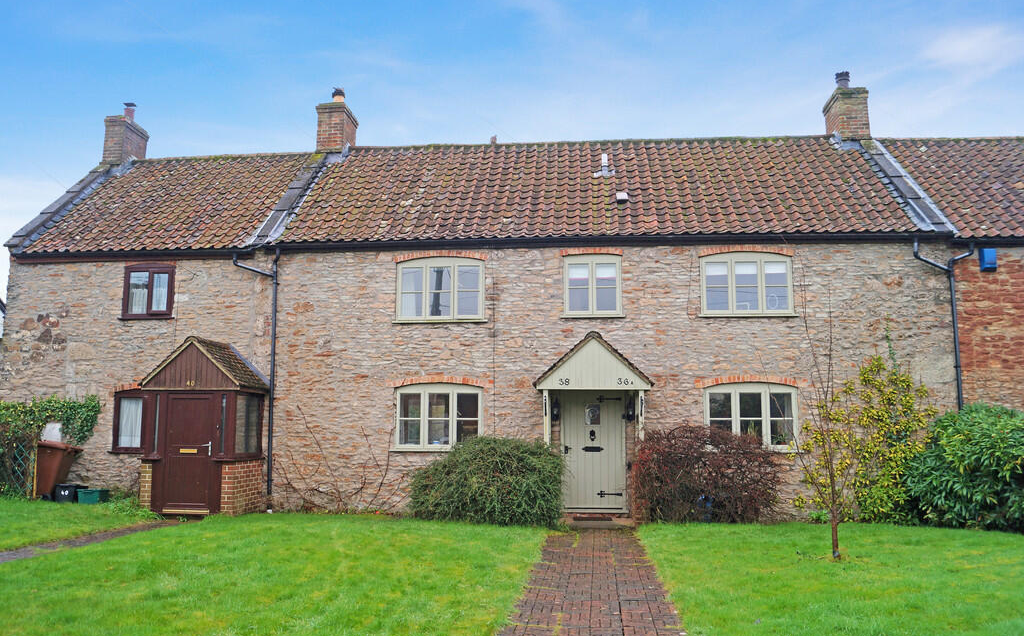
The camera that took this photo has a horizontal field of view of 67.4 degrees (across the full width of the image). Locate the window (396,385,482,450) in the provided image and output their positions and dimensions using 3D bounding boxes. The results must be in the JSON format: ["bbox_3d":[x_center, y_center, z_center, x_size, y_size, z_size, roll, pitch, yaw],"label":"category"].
[{"bbox_3d":[-1.235,1.655,12.777,1.459,1.090,0.120,-1,-7,3],"label":"window"}]

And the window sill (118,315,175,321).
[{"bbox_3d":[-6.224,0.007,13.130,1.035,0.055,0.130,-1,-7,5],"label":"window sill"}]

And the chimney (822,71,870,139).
[{"bbox_3d":[6.875,-4.293,15.764,0.615,1.620,0.950,-1,-7,5],"label":"chimney"}]

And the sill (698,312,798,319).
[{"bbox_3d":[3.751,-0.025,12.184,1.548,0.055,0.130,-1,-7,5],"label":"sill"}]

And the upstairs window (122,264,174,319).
[{"bbox_3d":[-6.348,-0.460,13.393,0.952,0.963,0.120,-1,-7,5],"label":"upstairs window"}]

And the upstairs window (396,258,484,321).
[{"bbox_3d":[-1.182,-0.478,12.733,1.478,1.052,0.100,-1,-7,5],"label":"upstairs window"}]

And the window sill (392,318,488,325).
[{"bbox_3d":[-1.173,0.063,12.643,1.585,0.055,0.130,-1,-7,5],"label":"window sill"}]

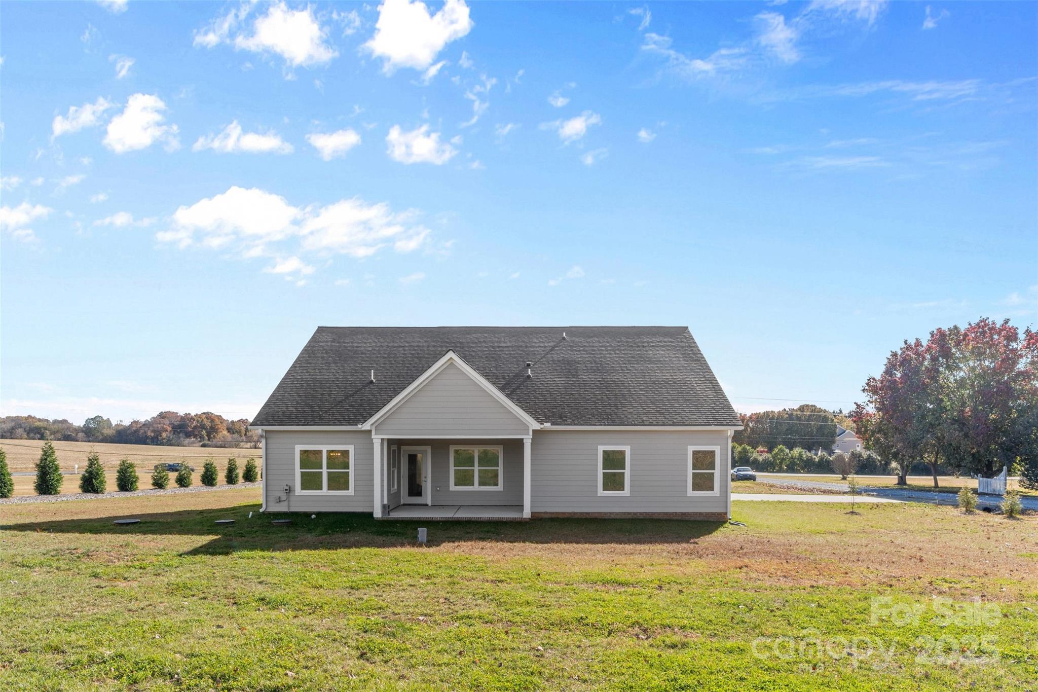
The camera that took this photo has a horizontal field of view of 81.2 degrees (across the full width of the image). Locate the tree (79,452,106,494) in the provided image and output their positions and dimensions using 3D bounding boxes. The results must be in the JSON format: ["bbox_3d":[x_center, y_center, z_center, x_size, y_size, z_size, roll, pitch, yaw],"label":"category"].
[{"bbox_3d":[-21.327,6.346,30.300,1.200,2.100,1.200,5,-9,-35],"label":"tree"}]

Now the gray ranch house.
[{"bbox_3d":[-0.730,2.780,26.200,16.300,7.300,13.000,0,-7,0],"label":"gray ranch house"}]

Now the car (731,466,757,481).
[{"bbox_3d":[21.613,12.475,59.000,1.840,1.450,4.700,-1,-7,6],"label":"car"}]

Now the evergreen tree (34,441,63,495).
[{"bbox_3d":[-22.159,5.728,28.500,1.200,2.500,1.200,5,-9,-37],"label":"evergreen tree"}]

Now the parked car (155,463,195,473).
[{"bbox_3d":[-46.623,16.569,82.000,4.800,1.450,1.850,4,-8,-30],"label":"parked car"}]

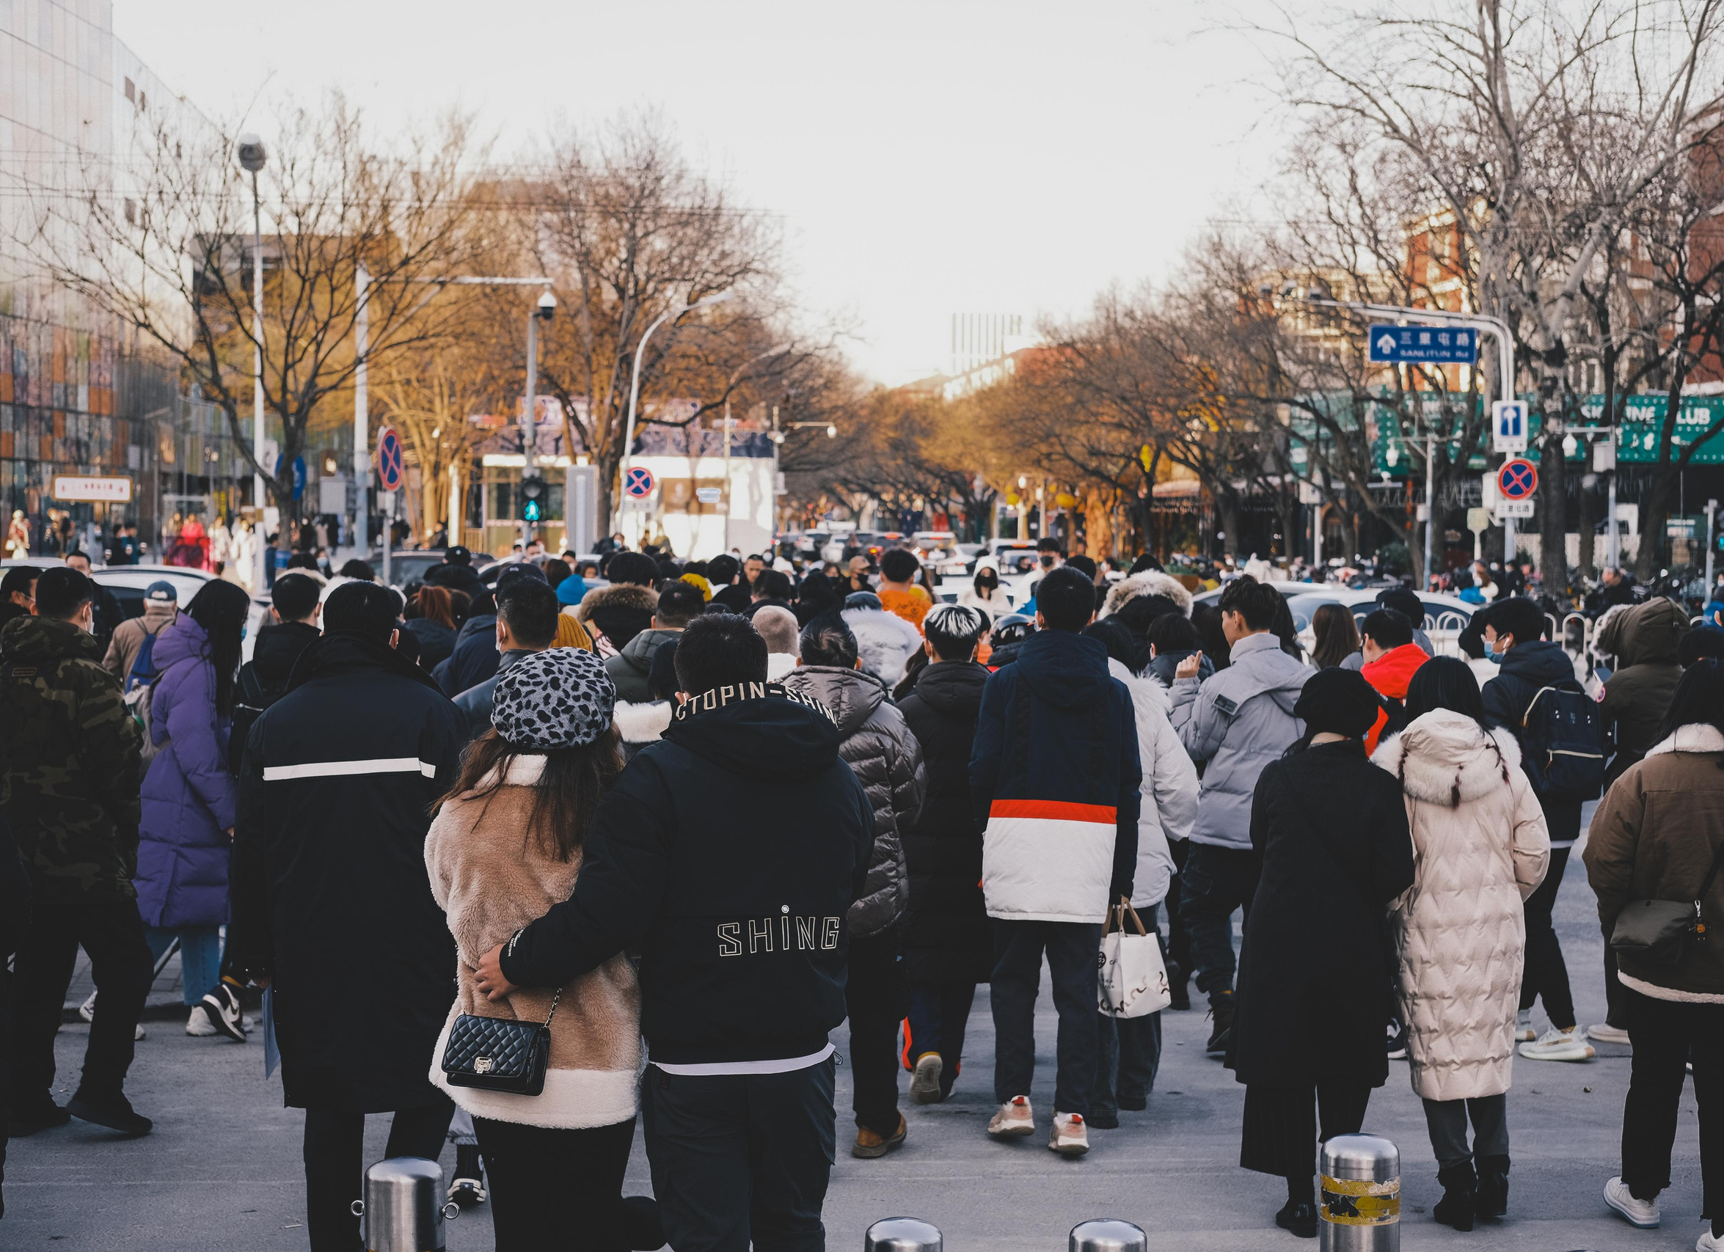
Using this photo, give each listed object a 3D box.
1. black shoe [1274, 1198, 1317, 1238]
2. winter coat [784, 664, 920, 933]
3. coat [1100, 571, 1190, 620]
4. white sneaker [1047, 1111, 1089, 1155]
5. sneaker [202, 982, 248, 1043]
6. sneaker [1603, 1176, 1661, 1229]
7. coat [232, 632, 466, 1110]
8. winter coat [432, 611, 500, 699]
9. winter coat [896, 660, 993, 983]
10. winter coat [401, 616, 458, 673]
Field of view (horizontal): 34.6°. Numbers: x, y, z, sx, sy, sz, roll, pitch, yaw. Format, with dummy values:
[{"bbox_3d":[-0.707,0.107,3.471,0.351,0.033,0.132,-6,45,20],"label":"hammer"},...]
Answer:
[{"bbox_3d":[1.215,1.629,7.724,0.090,0.105,0.250,0,2,-6],"label":"black shoe"},{"bbox_3d":[-0.080,0.540,8.650,0.560,0.840,0.380,0,2,8],"label":"winter coat"},{"bbox_3d":[1.166,0.282,11.300,0.570,1.000,0.400,0,2,0],"label":"coat"},{"bbox_3d":[0.631,1.552,8.620,0.110,0.130,0.290,0,2,-12],"label":"white sneaker"},{"bbox_3d":[-2.393,1.459,10.400,0.105,0.125,0.290,2,-35,40],"label":"sneaker"},{"bbox_3d":[2.186,1.616,7.854,0.105,0.115,0.270,0,2,-4],"label":"sneaker"},{"bbox_3d":[-1.234,0.592,6.750,0.600,1.150,0.400,0,2,-12],"label":"coat"},{"bbox_3d":[-1.406,0.383,10.616,0.540,0.850,0.360,1,2,5],"label":"winter coat"},{"bbox_3d":[0.312,0.677,9.715,0.580,1.140,0.400,0,2,3],"label":"winter coat"},{"bbox_3d":[-1.788,0.362,11.521,0.500,0.800,0.360,0,2,0],"label":"winter coat"}]

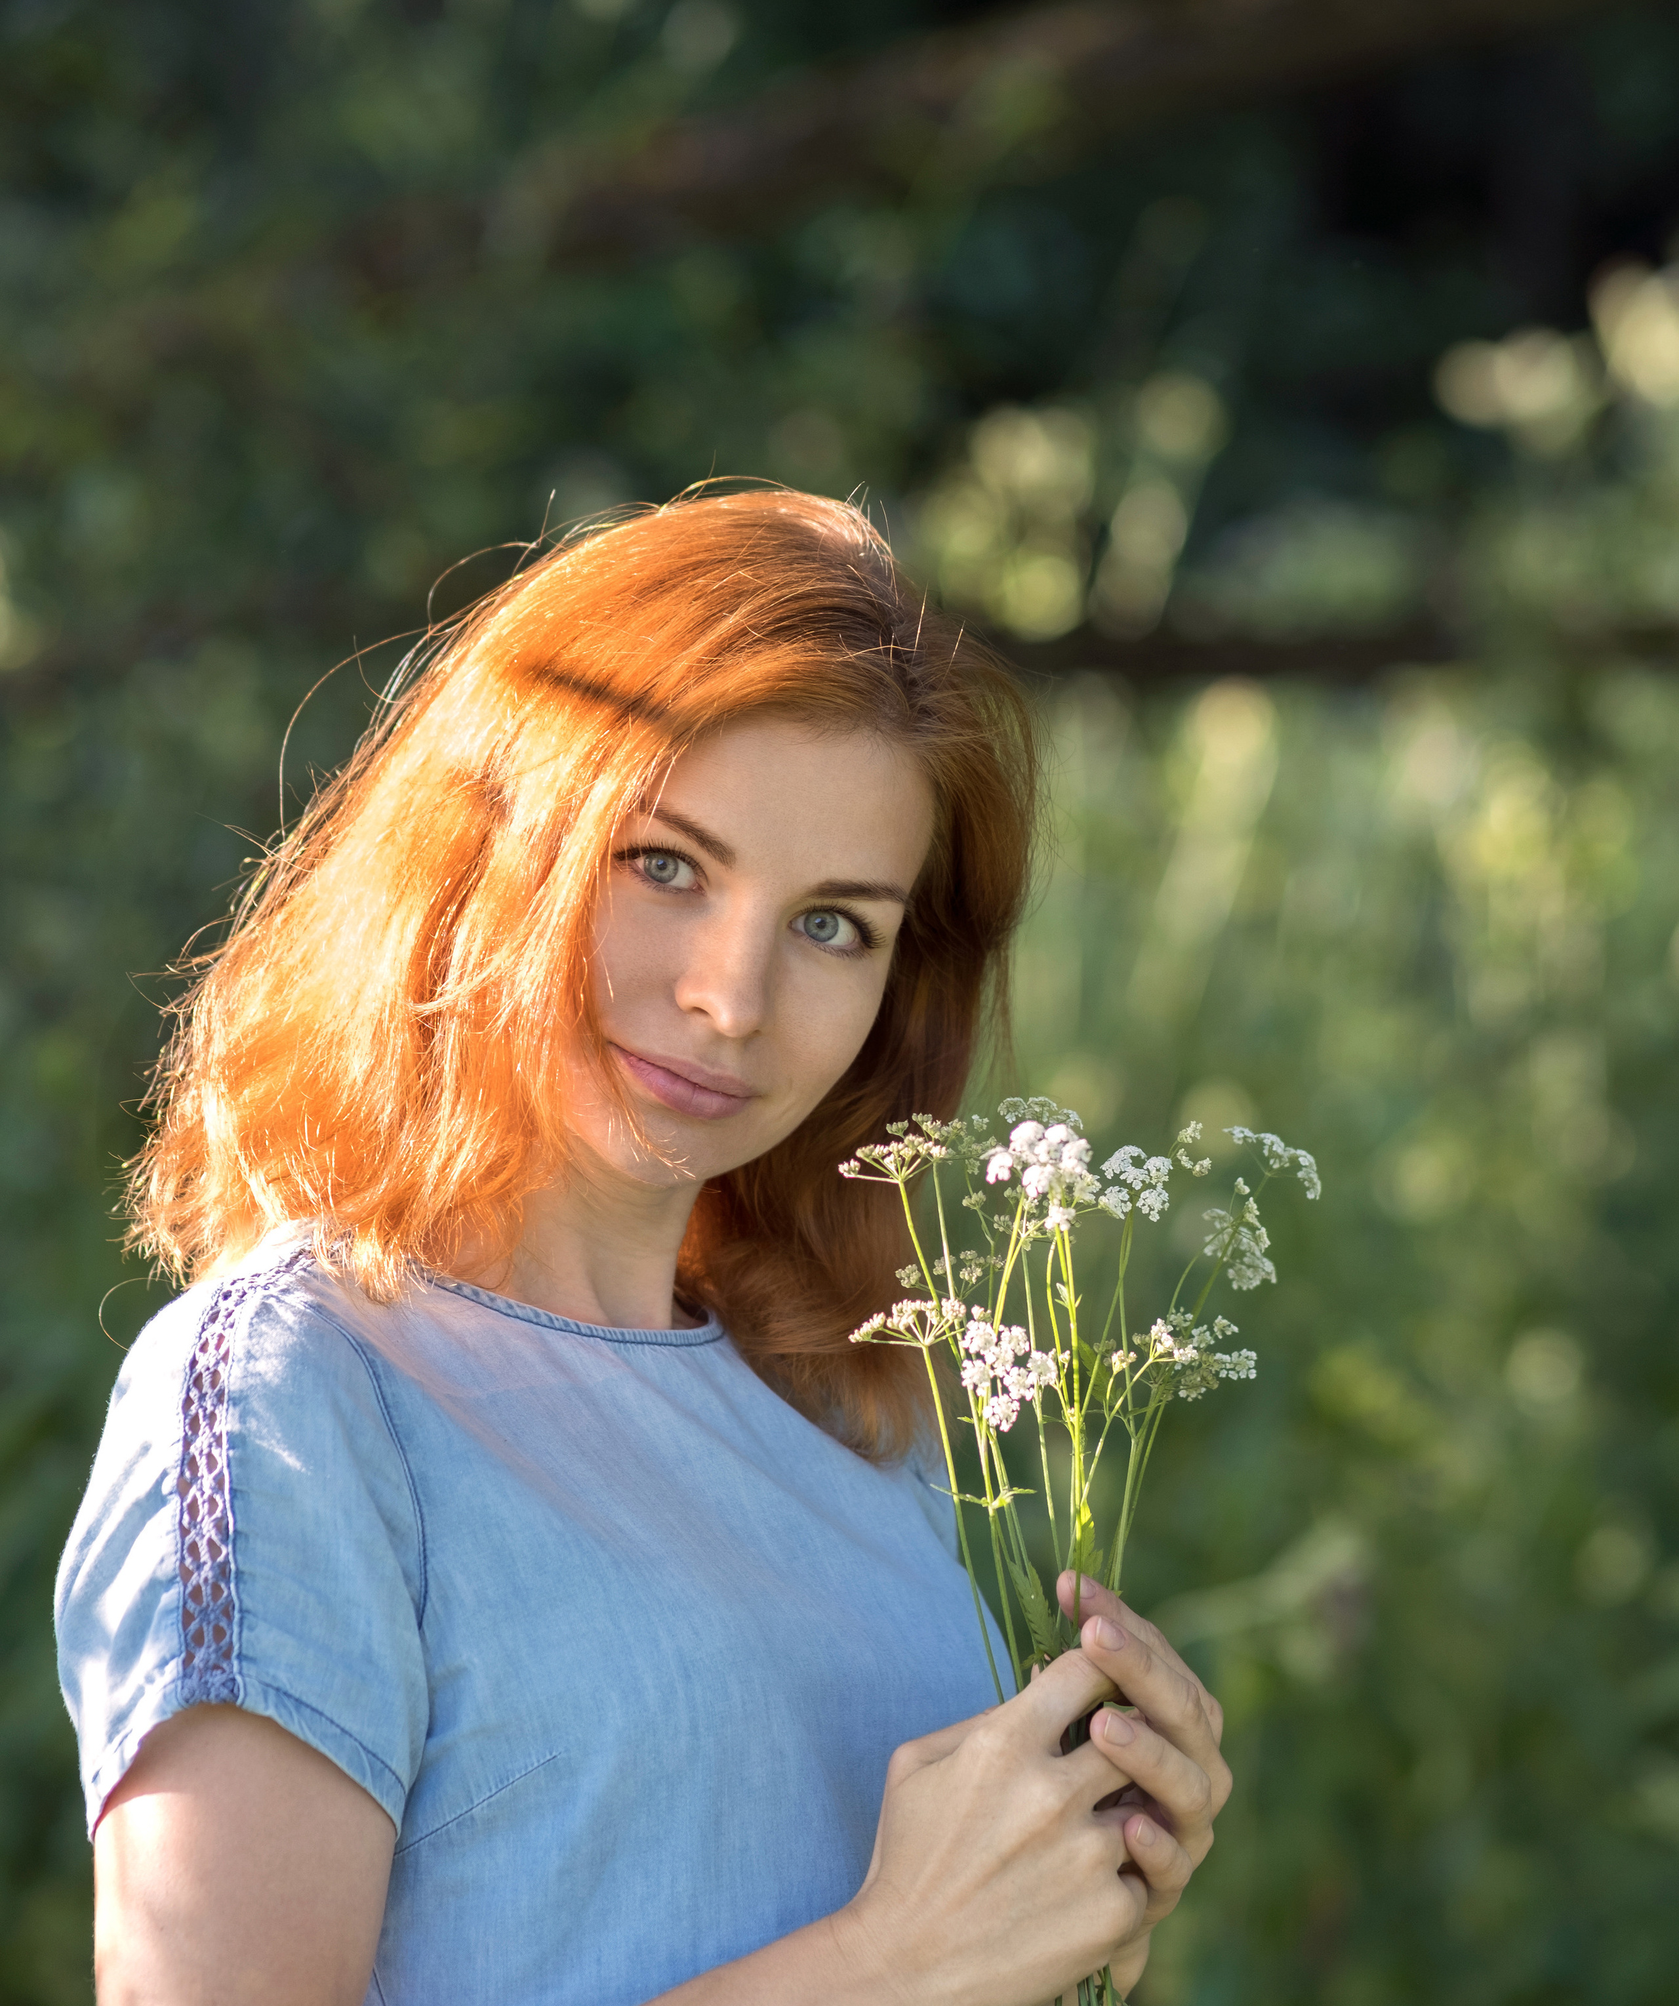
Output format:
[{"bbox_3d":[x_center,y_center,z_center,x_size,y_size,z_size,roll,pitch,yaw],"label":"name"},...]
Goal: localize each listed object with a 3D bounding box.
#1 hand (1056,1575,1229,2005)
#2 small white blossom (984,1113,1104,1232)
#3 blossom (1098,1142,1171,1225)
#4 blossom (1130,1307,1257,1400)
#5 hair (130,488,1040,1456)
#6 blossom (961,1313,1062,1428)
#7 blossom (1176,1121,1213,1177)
[{"bbox_3d":[0.102,0.268,3.080,0.068,0.145,0.085,1,3,14],"label":"hand"},{"bbox_3d":[0.070,0.058,3.060,0.041,0.041,0.036,0,3,-6],"label":"small white blossom"},{"bbox_3d":[0.101,0.062,3.070,0.025,0.028,0.023,0,3,-6],"label":"blossom"},{"bbox_3d":[0.122,0.121,3.070,0.043,0.032,0.038,-1,3,-11],"label":"blossom"},{"bbox_3d":[-0.089,-0.011,3.150,0.285,0.325,0.255,11,3,-19],"label":"hair"},{"bbox_3d":[0.058,0.126,3.050,0.036,0.040,0.030,0,3,-6],"label":"blossom"},{"bbox_3d":[0.122,0.050,3.070,0.013,0.019,0.014,-1,3,-11],"label":"blossom"}]

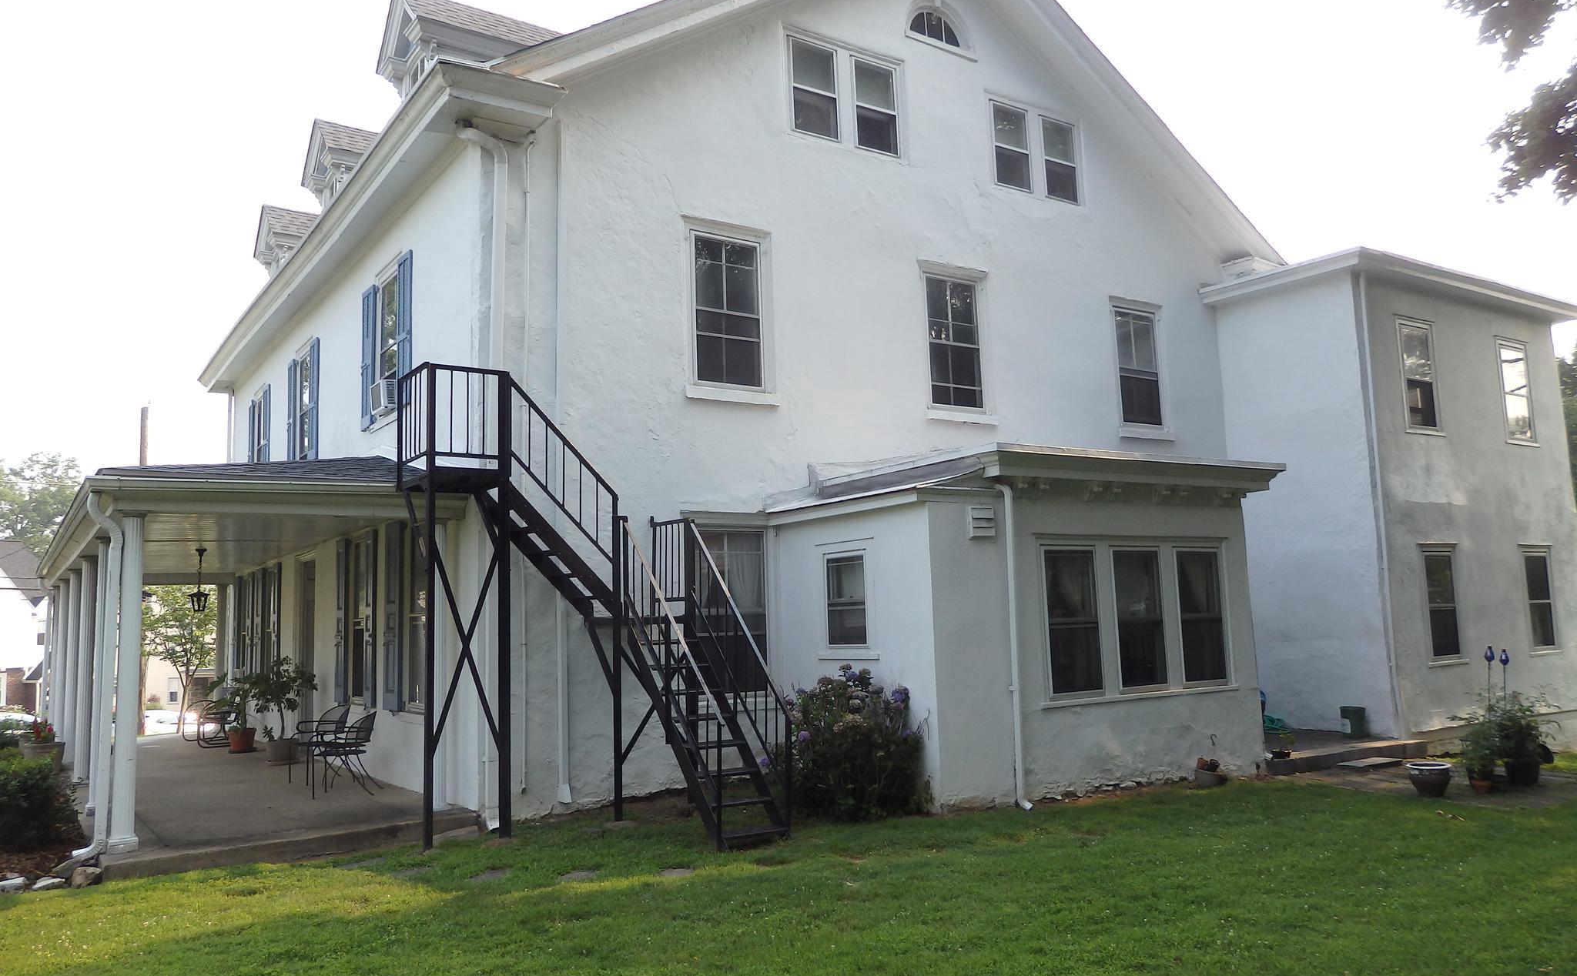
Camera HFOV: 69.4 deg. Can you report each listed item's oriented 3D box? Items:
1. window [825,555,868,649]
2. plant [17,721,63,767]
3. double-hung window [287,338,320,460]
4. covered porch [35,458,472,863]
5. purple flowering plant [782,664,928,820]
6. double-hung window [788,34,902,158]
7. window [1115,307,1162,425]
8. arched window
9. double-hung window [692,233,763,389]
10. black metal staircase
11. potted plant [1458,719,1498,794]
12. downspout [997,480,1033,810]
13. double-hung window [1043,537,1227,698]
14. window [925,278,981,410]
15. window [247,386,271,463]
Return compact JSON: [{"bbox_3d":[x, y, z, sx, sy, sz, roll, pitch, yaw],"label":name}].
[{"bbox_3d":[0.606,1.157,11.792,0.096,0.979,0.674,3,-8,-34],"label":"window"},{"bbox_3d":[-9.125,3.210,13.928,0.535,0.728,0.535,3,-8,-34],"label":"plant"},{"bbox_3d":[-7.363,-1.248,17.283,0.115,1.784,2.138,3,-8,-35],"label":"double-hung window"},{"bbox_3d":[-8.171,1.837,15.432,3.233,3.887,14.266,3,-8,-35],"label":"covered porch"},{"bbox_3d":[0.481,2.362,10.770,1.148,1.352,1.413,3,-8,-35],"label":"purple flowering plant"},{"bbox_3d":[0.707,-4.839,14.169,1.767,1.263,0.115,3,-8,-35],"label":"double-hung window"},{"bbox_3d":[5.176,-1.769,16.902,0.980,1.740,0.115,3,-8,-35],"label":"window"},{"bbox_3d":[1.923,-6.071,14.949,0.927,0.412,0.144,3,-8,-34],"label":"arched window"},{"bbox_3d":[-0.690,-1.966,12.816,0.919,1.740,0.115,3,-8,-35],"label":"double-hung window"},{"bbox_3d":[-1.705,0.929,9.799,2.596,4.058,2.482,3,-8,-34],"label":"black metal staircase"},{"bbox_3d":[6.835,2.646,11.359,0.374,0.728,0.374,3,-8,-34],"label":"potted plant"},{"bbox_3d":[2.213,1.509,11.098,0.214,3.157,0.203,3,-8,-34],"label":"downspout"},{"bbox_3d":[3.758,1.368,12.136,2.987,1.586,0.144,3,-8,-34],"label":"double-hung window"},{"bbox_3d":[2.169,-1.892,14.873,0.963,1.733,0.107,3,-8,-34],"label":"window"},{"bbox_3d":[-9.753,-0.810,20.931,0.118,1.883,2.012,3,-8,-34],"label":"window"}]

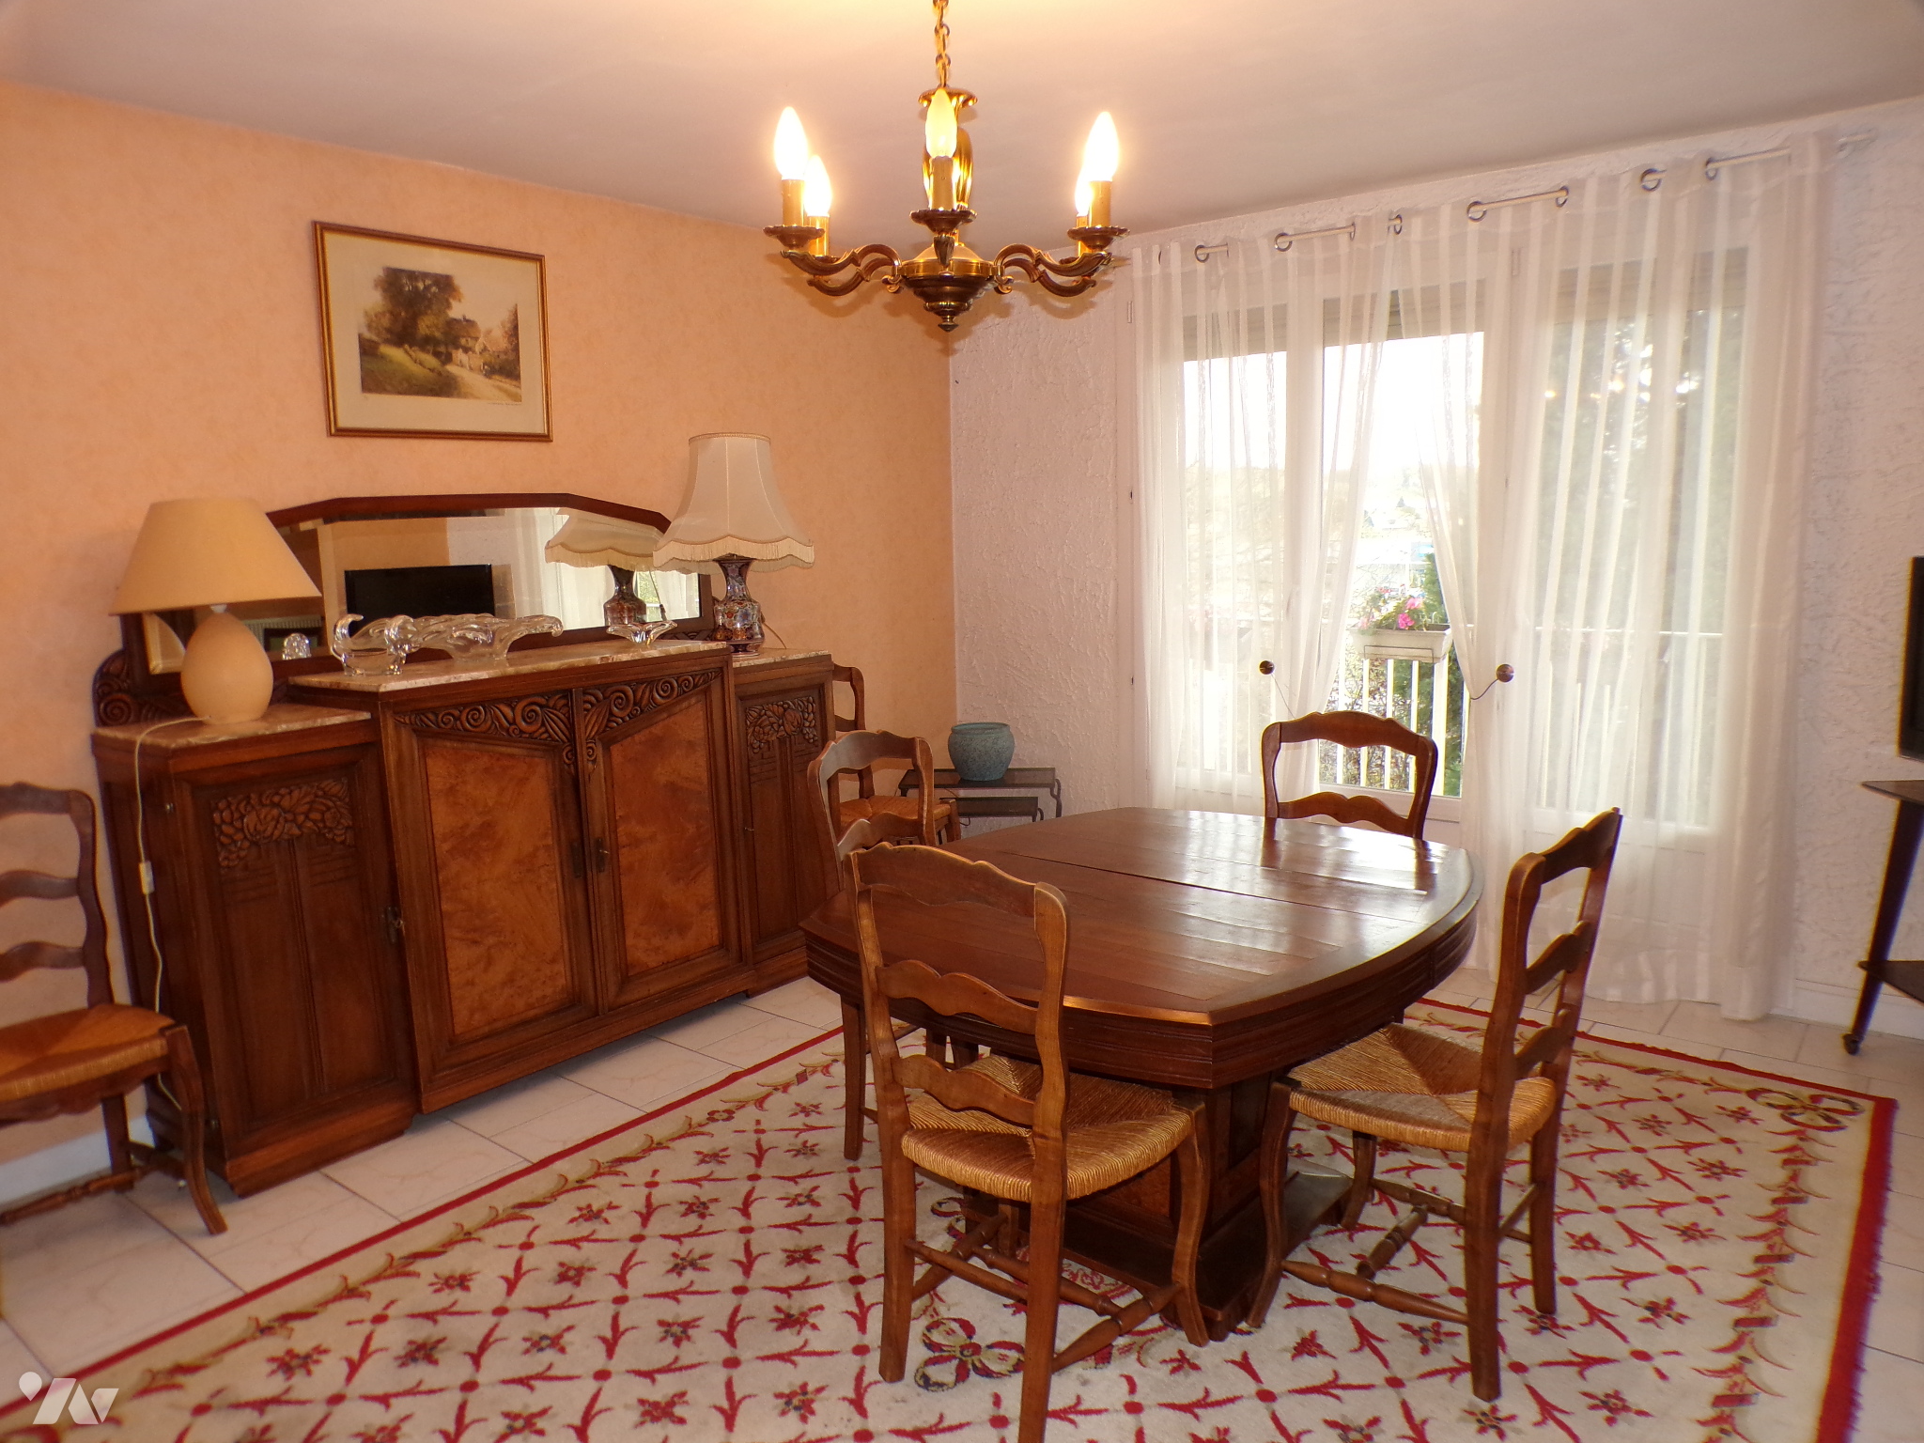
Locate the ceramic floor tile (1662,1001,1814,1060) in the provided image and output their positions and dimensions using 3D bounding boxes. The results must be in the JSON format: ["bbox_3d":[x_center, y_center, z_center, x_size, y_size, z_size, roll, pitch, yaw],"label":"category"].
[{"bbox_3d":[2.205,0.884,3.802,0.333,0.010,0.333,6,12,39],"label":"ceramic floor tile"}]

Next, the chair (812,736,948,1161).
[{"bbox_3d":[-0.032,0.546,3.099,0.500,0.985,0.470,7,13,43],"label":"chair"}]

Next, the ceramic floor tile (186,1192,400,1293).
[{"bbox_3d":[-1.361,1.125,2.824,0.333,0.010,0.333,6,12,39],"label":"ceramic floor tile"}]

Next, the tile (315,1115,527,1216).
[{"bbox_3d":[-1.278,1.066,3.182,0.333,0.010,0.333,6,12,39],"label":"tile"}]

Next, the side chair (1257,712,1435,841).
[{"bbox_3d":[0.824,0.514,3.170,0.470,0.985,0.500,5,11,35],"label":"side chair"}]

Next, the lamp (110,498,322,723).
[{"bbox_3d":[-1.790,-0.260,3.204,0.445,0.515,0.445,6,12,39],"label":"lamp"}]

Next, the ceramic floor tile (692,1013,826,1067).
[{"bbox_3d":[-0.529,0.942,3.847,0.333,0.010,0.333,6,12,39],"label":"ceramic floor tile"}]

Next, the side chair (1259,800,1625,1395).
[{"bbox_3d":[0.846,0.631,2.432,0.500,0.985,0.470,7,12,41],"label":"side chair"}]

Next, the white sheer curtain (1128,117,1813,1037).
[{"bbox_3d":[1.468,-0.405,4.303,2.090,2.410,0.140,6,12,39],"label":"white sheer curtain"}]

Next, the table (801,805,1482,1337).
[{"bbox_3d":[0.395,0.702,2.815,1.130,0.745,1.325,6,12,39],"label":"table"}]

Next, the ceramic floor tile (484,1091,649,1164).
[{"bbox_3d":[-0.945,1.034,3.335,0.333,0.010,0.333,6,12,39],"label":"ceramic floor tile"}]

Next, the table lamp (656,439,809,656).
[{"bbox_3d":[-0.761,-0.574,4.425,0.530,0.700,0.530,-1,9,0],"label":"table lamp"}]

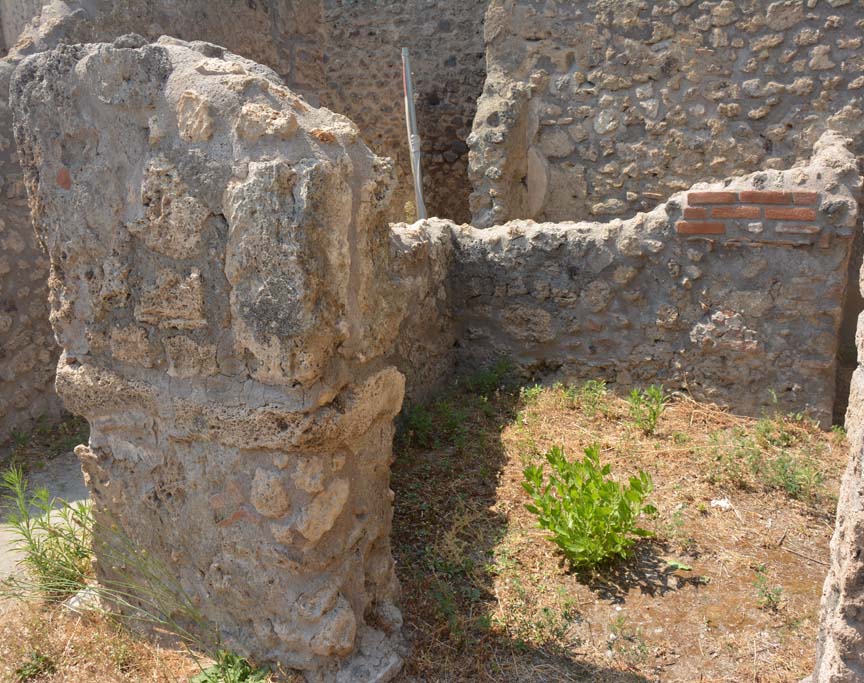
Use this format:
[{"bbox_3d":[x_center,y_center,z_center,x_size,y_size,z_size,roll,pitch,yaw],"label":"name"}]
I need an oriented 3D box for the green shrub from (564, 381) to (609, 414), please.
[{"bbox_3d":[0.944,0.337,4.691,0.269,0.212,0.215,0,12,0],"label":"green shrub"}]

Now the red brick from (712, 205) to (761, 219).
[{"bbox_3d":[1.782,-0.757,4.506,0.260,0.067,0.120,4,13,17],"label":"red brick"}]

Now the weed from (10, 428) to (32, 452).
[{"bbox_3d":[-2.175,0.522,4.068,0.117,0.119,0.105,0,12,0],"label":"weed"}]

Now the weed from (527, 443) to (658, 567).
[{"bbox_3d":[0.602,0.615,2.935,0.512,0.428,0.512,0,12,0],"label":"weed"}]

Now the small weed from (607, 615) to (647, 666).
[{"bbox_3d":[0.598,0.905,2.338,0.125,0.110,0.125,0,12,0],"label":"small weed"}]

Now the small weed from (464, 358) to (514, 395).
[{"bbox_3d":[0.360,0.217,4.894,0.306,0.212,0.260,0,12,0],"label":"small weed"}]

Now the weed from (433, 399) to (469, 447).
[{"bbox_3d":[0.092,0.404,3.845,0.196,0.206,0.176,0,11,1],"label":"weed"}]

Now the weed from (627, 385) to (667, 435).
[{"bbox_3d":[1.133,0.357,4.056,0.210,0.219,0.179,3,11,16],"label":"weed"}]

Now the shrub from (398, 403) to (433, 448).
[{"bbox_3d":[-0.077,0.421,3.816,0.194,0.183,0.175,0,11,-1],"label":"shrub"}]

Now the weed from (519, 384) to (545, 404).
[{"bbox_3d":[0.598,0.318,4.614,0.168,0.087,0.151,1,11,7],"label":"weed"}]

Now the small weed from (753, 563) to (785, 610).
[{"bbox_3d":[1.021,0.746,2.331,0.088,0.102,0.079,5,12,25],"label":"small weed"}]

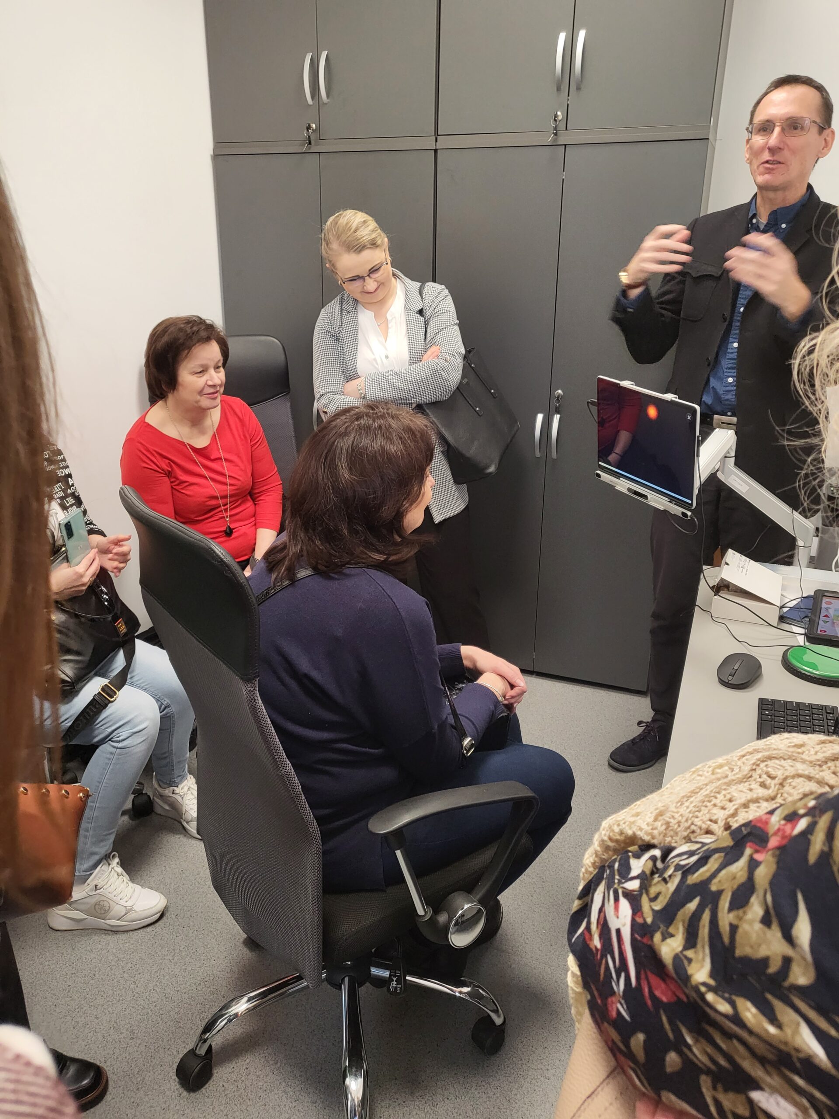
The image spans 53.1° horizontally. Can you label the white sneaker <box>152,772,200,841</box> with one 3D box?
[{"bbox_3d":[-0.590,0.641,2.245,0.270,0.130,0.100,12,22,30],"label":"white sneaker"}]

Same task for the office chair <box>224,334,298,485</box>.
[{"bbox_3d":[-0.550,-0.059,2.635,0.610,1.190,0.620,-7,20,-20],"label":"office chair"}]

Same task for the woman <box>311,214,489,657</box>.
[{"bbox_3d":[-0.059,-0.264,2.663,0.550,1.580,0.400,1,19,1],"label":"woman"}]

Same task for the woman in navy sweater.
[{"bbox_3d":[-0.028,0.324,1.542,0.660,1.200,0.480,-10,22,-28],"label":"woman in navy sweater"}]

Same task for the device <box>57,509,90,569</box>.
[{"bbox_3d":[-0.739,-0.022,1.820,0.011,0.162,0.077,14,35,44],"label":"device"}]

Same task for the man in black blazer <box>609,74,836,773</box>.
[{"bbox_3d":[0.768,-0.249,2.250,0.500,1.840,0.670,-15,24,-38],"label":"man in black blazer"}]

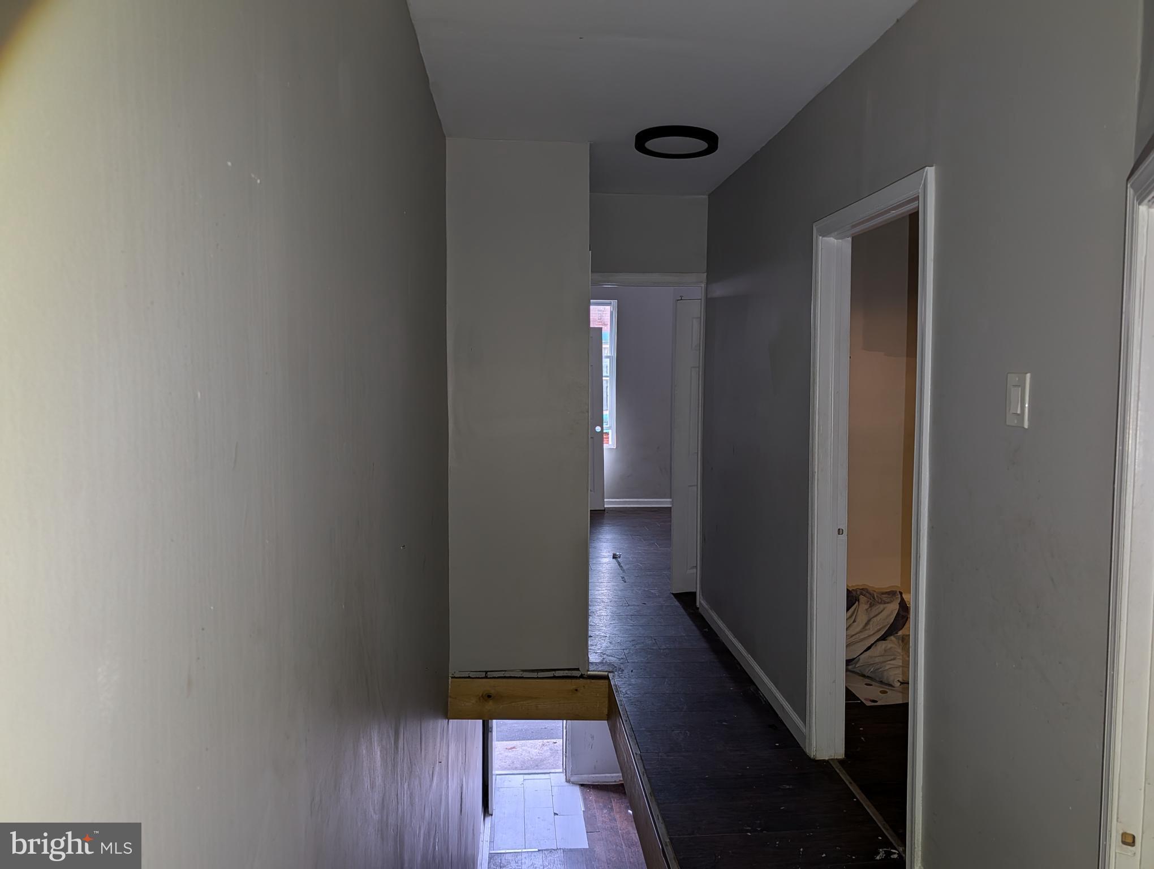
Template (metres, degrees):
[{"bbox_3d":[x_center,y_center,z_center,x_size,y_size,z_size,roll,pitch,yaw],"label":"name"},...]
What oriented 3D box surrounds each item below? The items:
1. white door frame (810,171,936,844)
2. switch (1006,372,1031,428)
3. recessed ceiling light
[{"bbox_3d":[1.002,0.279,2.691,0.140,2.091,0.870,-1,4,-4],"label":"white door frame"},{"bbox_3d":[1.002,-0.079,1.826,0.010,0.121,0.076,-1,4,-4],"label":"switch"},{"bbox_3d":[0.444,-1.299,3.572,0.366,0.042,0.366,-1,4,-4],"label":"recessed ceiling light"}]

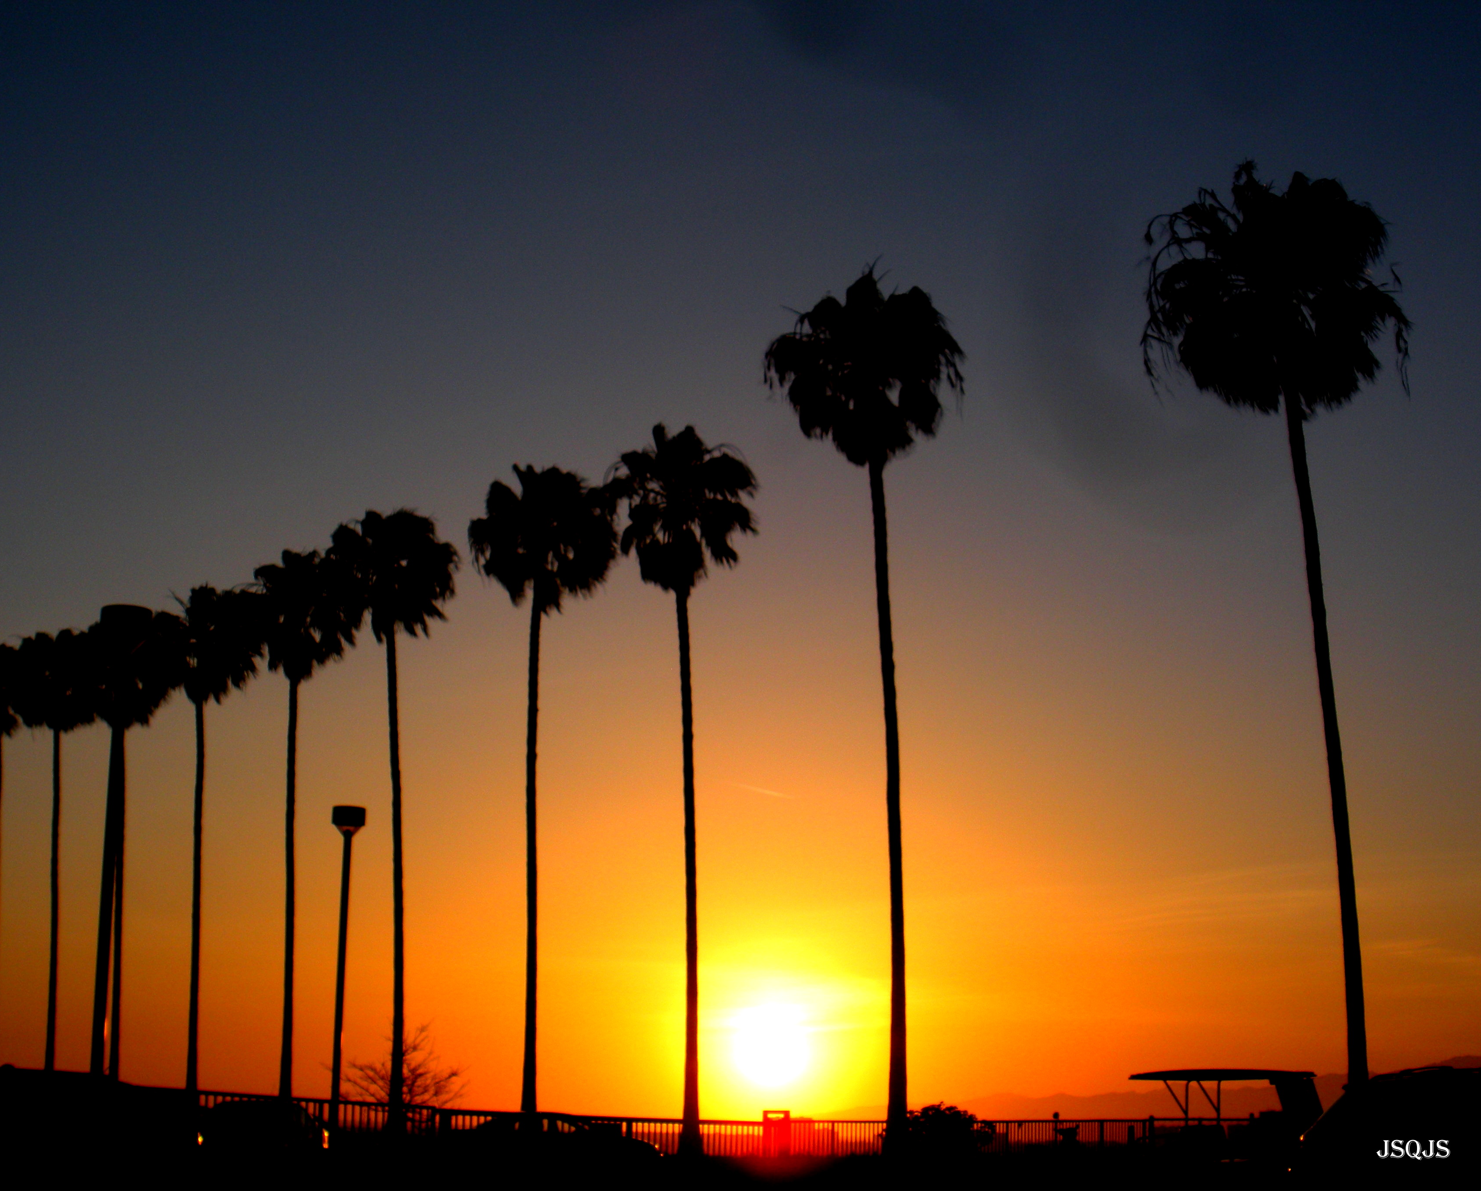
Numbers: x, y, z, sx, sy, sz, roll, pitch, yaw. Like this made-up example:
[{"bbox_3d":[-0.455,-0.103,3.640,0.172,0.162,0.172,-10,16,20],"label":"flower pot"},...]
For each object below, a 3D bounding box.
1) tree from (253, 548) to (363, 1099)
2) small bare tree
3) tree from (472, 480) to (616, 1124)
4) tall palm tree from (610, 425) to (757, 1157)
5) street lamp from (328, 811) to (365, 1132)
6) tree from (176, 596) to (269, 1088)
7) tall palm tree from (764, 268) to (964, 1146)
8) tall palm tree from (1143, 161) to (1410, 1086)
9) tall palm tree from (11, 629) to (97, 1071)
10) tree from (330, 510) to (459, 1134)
[{"bbox_3d":[-13.736,7.240,74.449,3.462,17.887,3.462,0,-13,0],"label":"tree"},{"bbox_3d":[-9.636,13.912,68.371,3.591,3.415,3.591,0,-13,0],"label":"small bare tree"},{"bbox_3d":[-5.221,5.030,61.703,3.957,17.389,3.957,0,-13,0],"label":"tree"},{"bbox_3d":[-1.375,4.269,55.445,3.444,17.144,3.444,0,-13,0],"label":"tall palm tree"},{"bbox_3d":[-7.623,7.402,45.742,0.664,6.820,0.664,0,-13,0],"label":"street lamp"},{"bbox_3d":[-17.806,8.317,80.595,3.275,17.789,3.275,0,-13,0],"label":"tree"},{"bbox_3d":[2.593,1.990,49.307,4.260,18.713,4.260,0,-13,0],"label":"tall palm tree"},{"bbox_3d":[9.270,0.621,40.223,4.625,16.942,4.625,0,-13,0],"label":"tall palm tree"},{"bbox_3d":[-27.153,10.135,93.015,3.430,18.084,3.430,0,-13,0],"label":"tall palm tree"},{"bbox_3d":[-10.127,6.209,68.297,3.759,17.924,3.759,0,-13,0],"label":"tree"}]

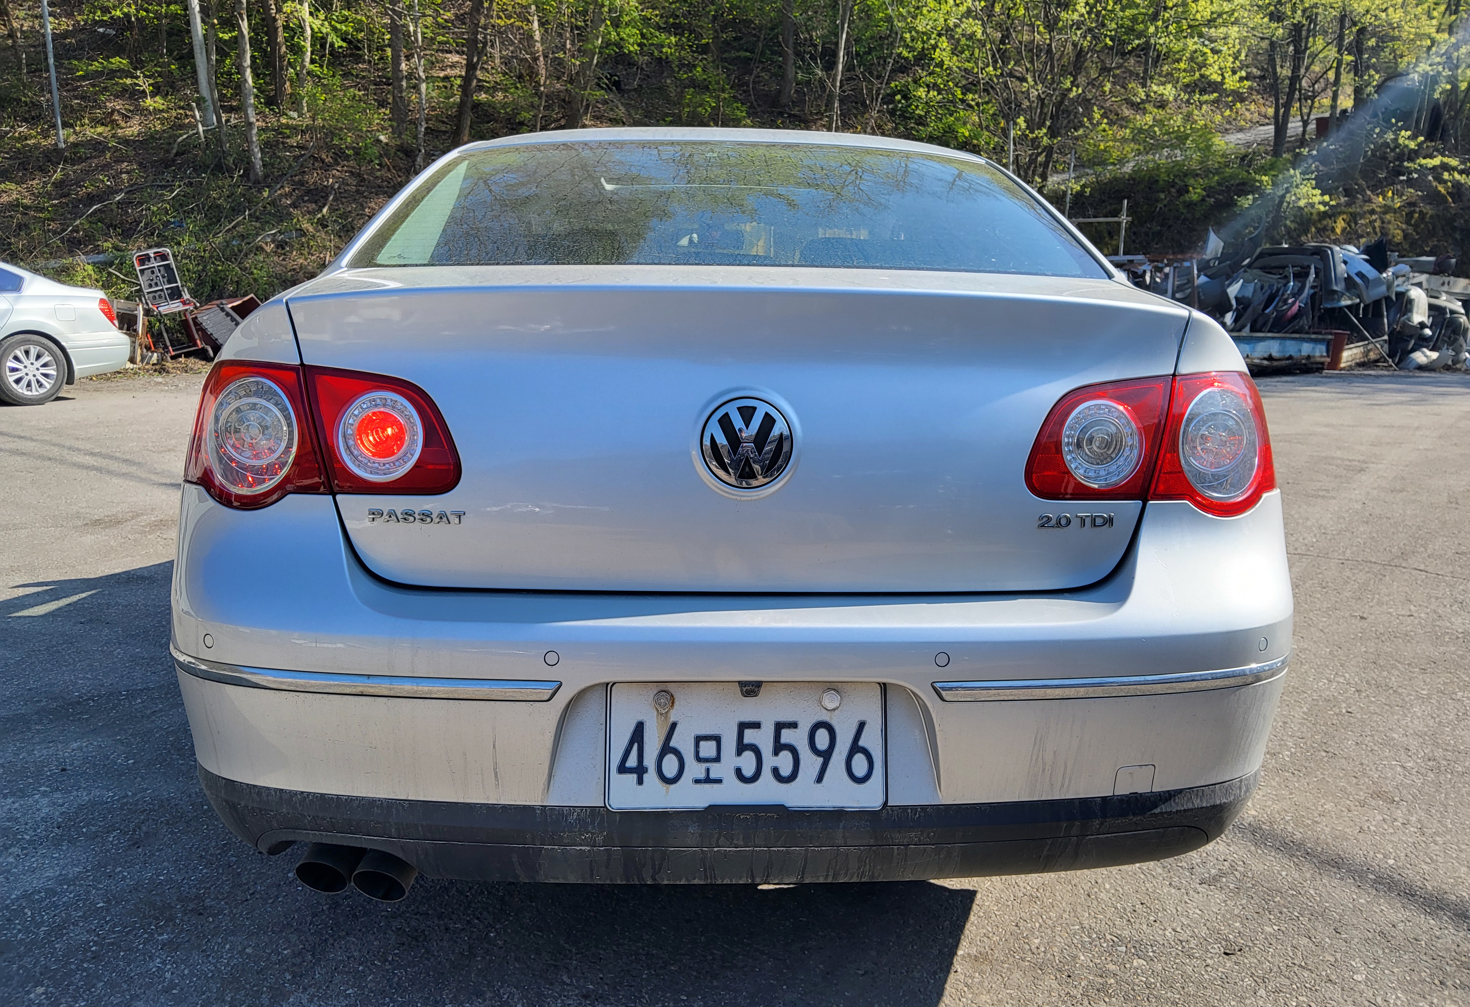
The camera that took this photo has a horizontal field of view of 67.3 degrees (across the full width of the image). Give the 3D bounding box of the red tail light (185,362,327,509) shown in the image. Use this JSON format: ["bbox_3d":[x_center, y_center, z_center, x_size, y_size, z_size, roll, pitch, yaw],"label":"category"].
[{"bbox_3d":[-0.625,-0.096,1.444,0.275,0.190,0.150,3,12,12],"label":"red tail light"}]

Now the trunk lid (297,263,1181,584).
[{"bbox_3d":[0.006,-0.130,1.510,1.140,0.395,0.460,0,11,-2],"label":"trunk lid"}]

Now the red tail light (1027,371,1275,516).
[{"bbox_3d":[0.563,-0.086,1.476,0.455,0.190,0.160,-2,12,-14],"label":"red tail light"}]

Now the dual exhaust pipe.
[{"bbox_3d":[-0.488,0.463,1.449,0.143,0.073,0.160,0,11,-2],"label":"dual exhaust pipe"}]

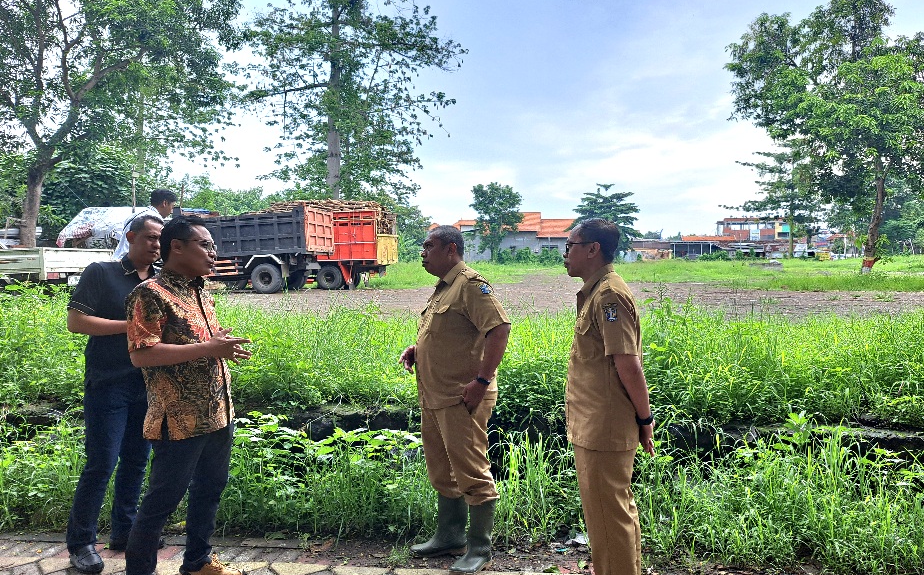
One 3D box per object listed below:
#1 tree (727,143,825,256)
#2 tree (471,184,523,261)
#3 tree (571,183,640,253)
[{"bbox_3d":[30.923,-8.372,62.000,10.200,11.100,10.200,0,4,0],"label":"tree"},{"bbox_3d":[2.962,-5.538,55.000,4.600,6.800,4.600,0,4,0],"label":"tree"},{"bbox_3d":[12.857,-5.828,57.000,6.400,6.900,6.400,0,4,0],"label":"tree"}]

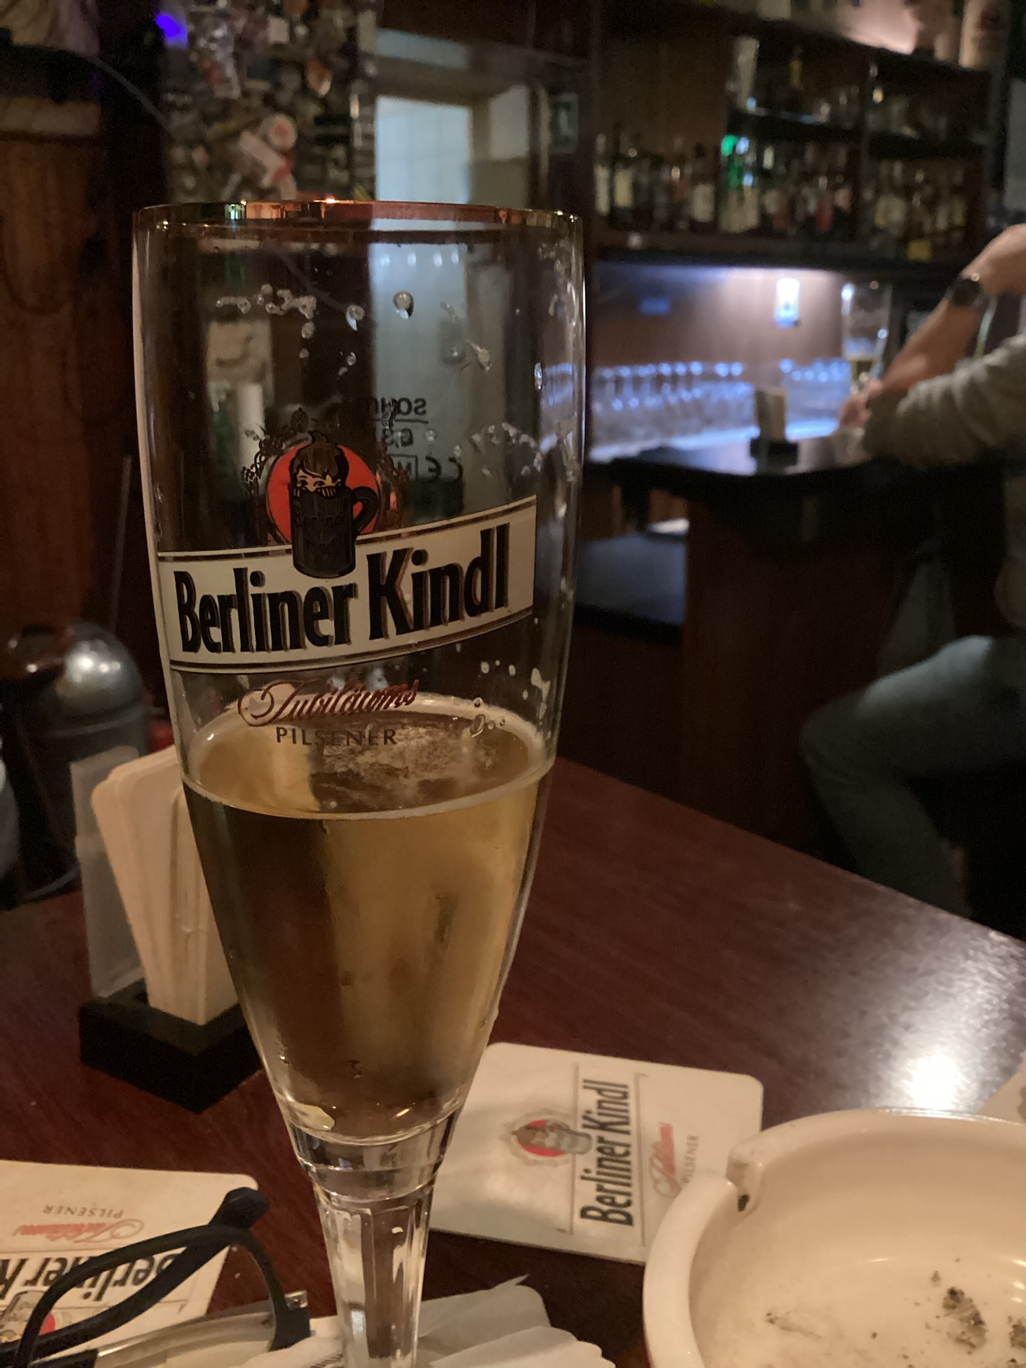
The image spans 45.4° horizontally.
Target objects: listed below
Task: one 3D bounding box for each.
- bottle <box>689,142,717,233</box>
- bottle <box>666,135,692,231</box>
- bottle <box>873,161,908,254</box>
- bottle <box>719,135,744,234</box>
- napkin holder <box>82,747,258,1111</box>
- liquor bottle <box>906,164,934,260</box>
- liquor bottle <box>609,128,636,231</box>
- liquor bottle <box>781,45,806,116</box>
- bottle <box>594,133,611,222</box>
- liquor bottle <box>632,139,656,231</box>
[{"bbox_3d":[0.631,-1.650,4.075,0.083,0.278,0.083,1,17,0],"label":"bottle"},{"bbox_3d":[0.547,-1.646,4.032,0.075,0.288,0.075,1,17,0],"label":"bottle"},{"bbox_3d":[1.352,-1.702,4.384,0.088,0.307,0.088,1,17,0],"label":"bottle"},{"bbox_3d":[0.736,-1.680,4.124,0.076,0.301,0.076,1,17,0],"label":"bottle"},{"bbox_3d":[-0.095,0.067,0.431,0.055,0.105,0.112,10,19,28],"label":"napkin holder"},{"bbox_3d":[1.479,-1.706,4.445,0.080,0.312,0.080,1,17,0],"label":"liquor bottle"},{"bbox_3d":[0.351,-1.614,3.925,0.080,0.302,0.080,1,17,0],"label":"liquor bottle"},{"bbox_3d":[0.976,-2.088,4.269,0.075,0.240,0.075,1,17,0],"label":"liquor bottle"},{"bbox_3d":[0.285,-1.614,3.910,0.068,0.260,0.068,1,17,0],"label":"bottle"},{"bbox_3d":[0.424,-1.616,3.971,0.067,0.274,0.067,1,17,0],"label":"liquor bottle"}]

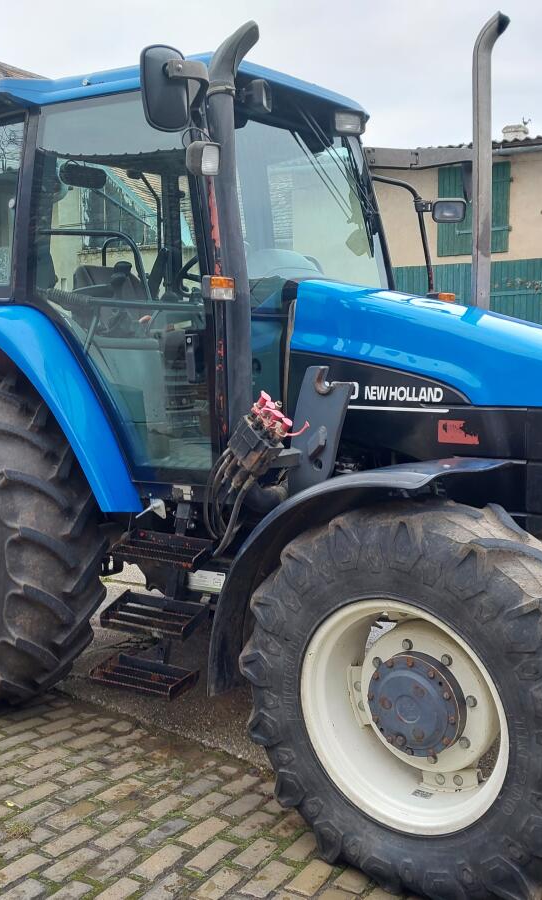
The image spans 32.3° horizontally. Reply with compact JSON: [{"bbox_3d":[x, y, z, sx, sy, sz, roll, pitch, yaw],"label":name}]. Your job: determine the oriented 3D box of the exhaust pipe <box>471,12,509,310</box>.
[{"bbox_3d":[0.859,-1.095,3.686,0.140,1.180,0.076,4,8,38],"label":"exhaust pipe"}]

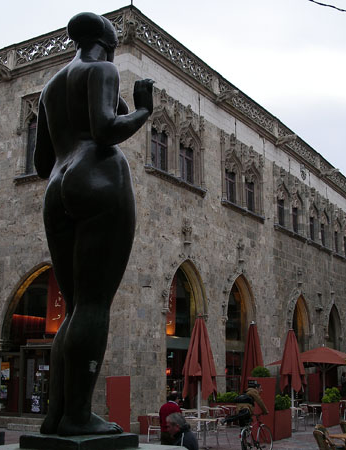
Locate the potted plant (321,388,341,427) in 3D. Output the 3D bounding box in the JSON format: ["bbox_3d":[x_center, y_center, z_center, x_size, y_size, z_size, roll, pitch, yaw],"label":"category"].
[{"bbox_3d":[5.979,6.907,24.506,0.340,1.427,1.250,-8,-14,32],"label":"potted plant"}]

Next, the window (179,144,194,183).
[{"bbox_3d":[0.433,-2.202,23.584,0.250,1.360,0.920,-8,-15,31],"label":"window"}]

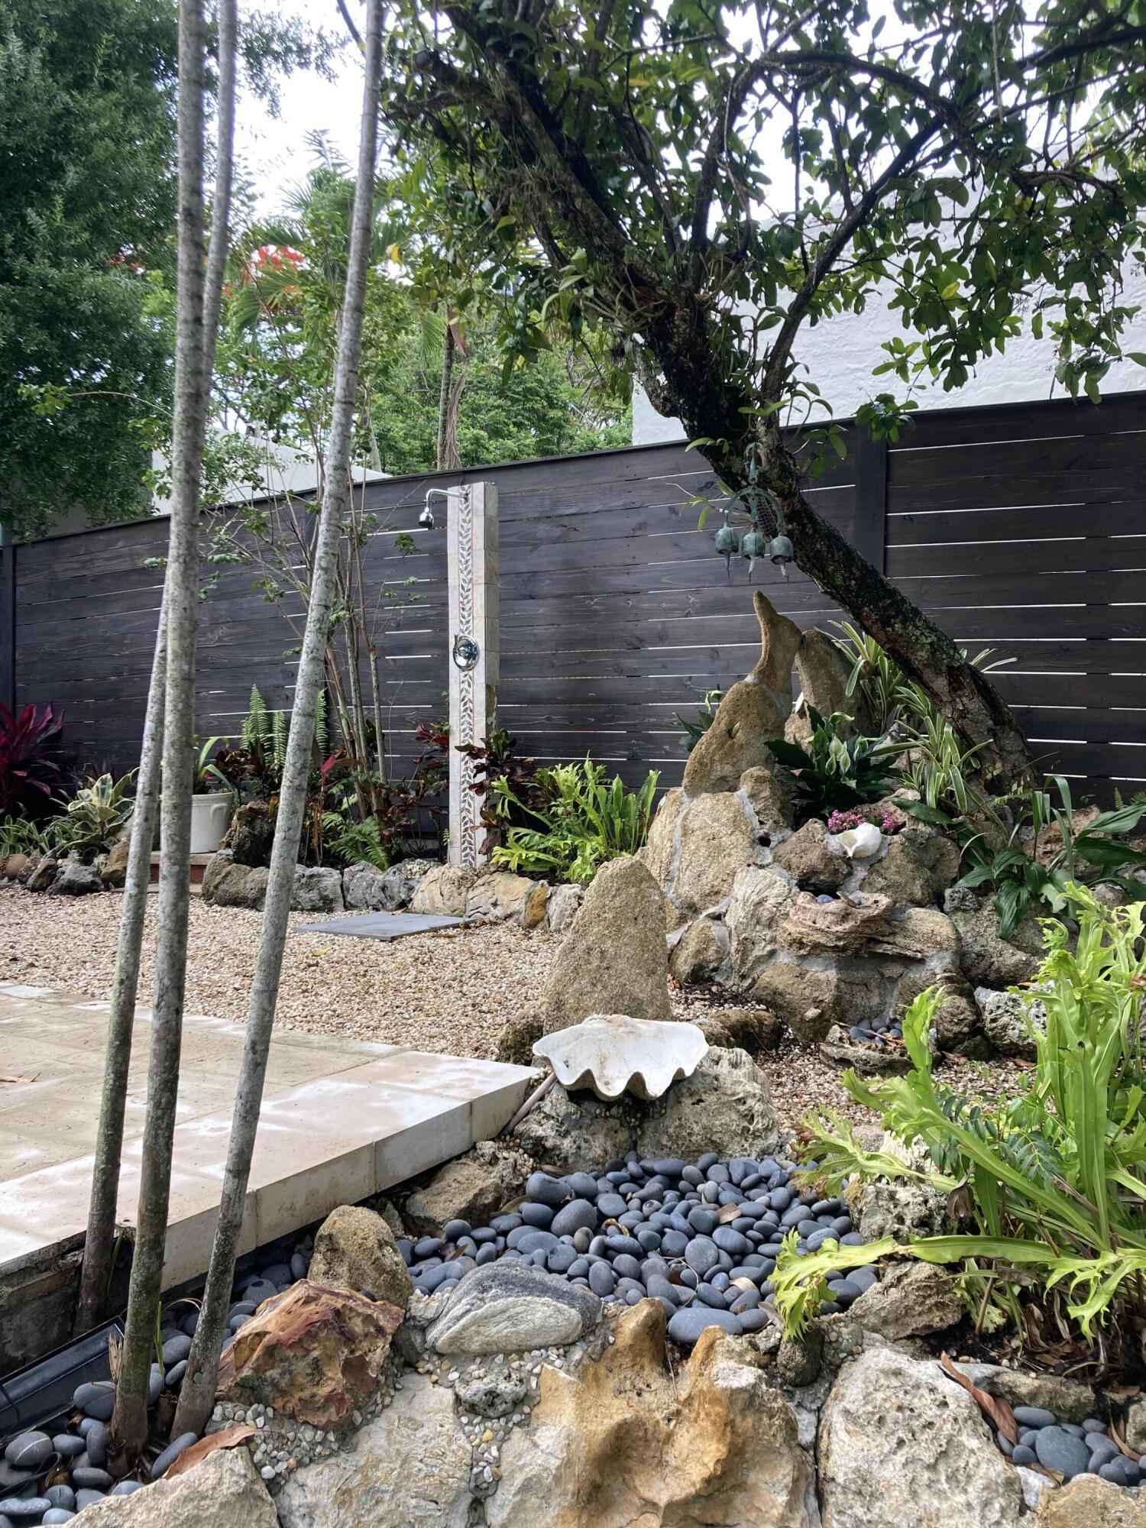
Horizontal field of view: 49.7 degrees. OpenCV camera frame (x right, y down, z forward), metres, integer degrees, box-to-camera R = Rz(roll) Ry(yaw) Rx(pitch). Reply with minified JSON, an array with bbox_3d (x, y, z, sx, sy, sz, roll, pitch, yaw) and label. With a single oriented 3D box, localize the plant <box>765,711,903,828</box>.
[{"bbox_3d":[0.922,0.013,4.400,0.460,0.410,0.420,0,1,0],"label":"plant"}]

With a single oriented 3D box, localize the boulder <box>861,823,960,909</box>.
[{"bbox_3d":[1.124,0.339,4.140,0.320,0.260,0.280,0,3,0],"label":"boulder"}]

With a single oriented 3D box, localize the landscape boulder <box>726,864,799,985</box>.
[{"bbox_3d":[0.619,0.518,4.020,0.240,0.380,0.250,0,1,0],"label":"landscape boulder"}]

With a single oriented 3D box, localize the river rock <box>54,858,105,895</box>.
[{"bbox_3d":[-2.689,0.611,6.715,0.260,0.190,0.210,0,3,0],"label":"river rock"}]

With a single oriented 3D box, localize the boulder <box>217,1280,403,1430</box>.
[{"bbox_3d":[-0.436,0.992,2.088,0.285,0.180,0.200,0,3,0],"label":"boulder"}]

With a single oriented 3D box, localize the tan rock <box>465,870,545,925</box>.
[{"bbox_3d":[-0.293,0.594,5.520,0.340,0.250,0.240,0,1,30],"label":"tan rock"}]

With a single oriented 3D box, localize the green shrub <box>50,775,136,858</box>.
[{"bbox_3d":[-2.738,0.293,7.071,0.480,0.480,0.440,0,3,0],"label":"green shrub"}]

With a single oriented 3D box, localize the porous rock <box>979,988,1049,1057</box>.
[{"bbox_3d":[1.104,0.641,3.080,0.190,0.170,0.170,0,1,20],"label":"porous rock"}]

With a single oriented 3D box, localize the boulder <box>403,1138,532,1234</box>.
[{"bbox_3d":[-0.202,0.811,2.400,0.160,0.135,0.250,1,2,33],"label":"boulder"}]

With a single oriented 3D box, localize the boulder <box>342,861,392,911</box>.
[{"bbox_3d":[-0.941,0.550,5.610,0.210,0.215,0.190,0,1,-10],"label":"boulder"}]

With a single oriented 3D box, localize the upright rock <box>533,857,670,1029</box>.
[{"bbox_3d":[0.075,0.470,3.150,0.335,0.470,0.230,0,1,0],"label":"upright rock"}]

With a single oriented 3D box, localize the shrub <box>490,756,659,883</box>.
[{"bbox_3d":[0.006,0.260,6.168,0.780,0.620,0.650,0,3,0],"label":"shrub"}]

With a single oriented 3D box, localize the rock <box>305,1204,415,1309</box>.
[{"bbox_3d":[-0.345,0.799,2.000,0.165,0.175,0.150,0,1,0],"label":"rock"}]

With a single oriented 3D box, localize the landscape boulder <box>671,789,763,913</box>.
[{"bbox_3d":[0.495,0.300,4.250,0.320,0.410,0.280,0,1,0],"label":"landscape boulder"}]

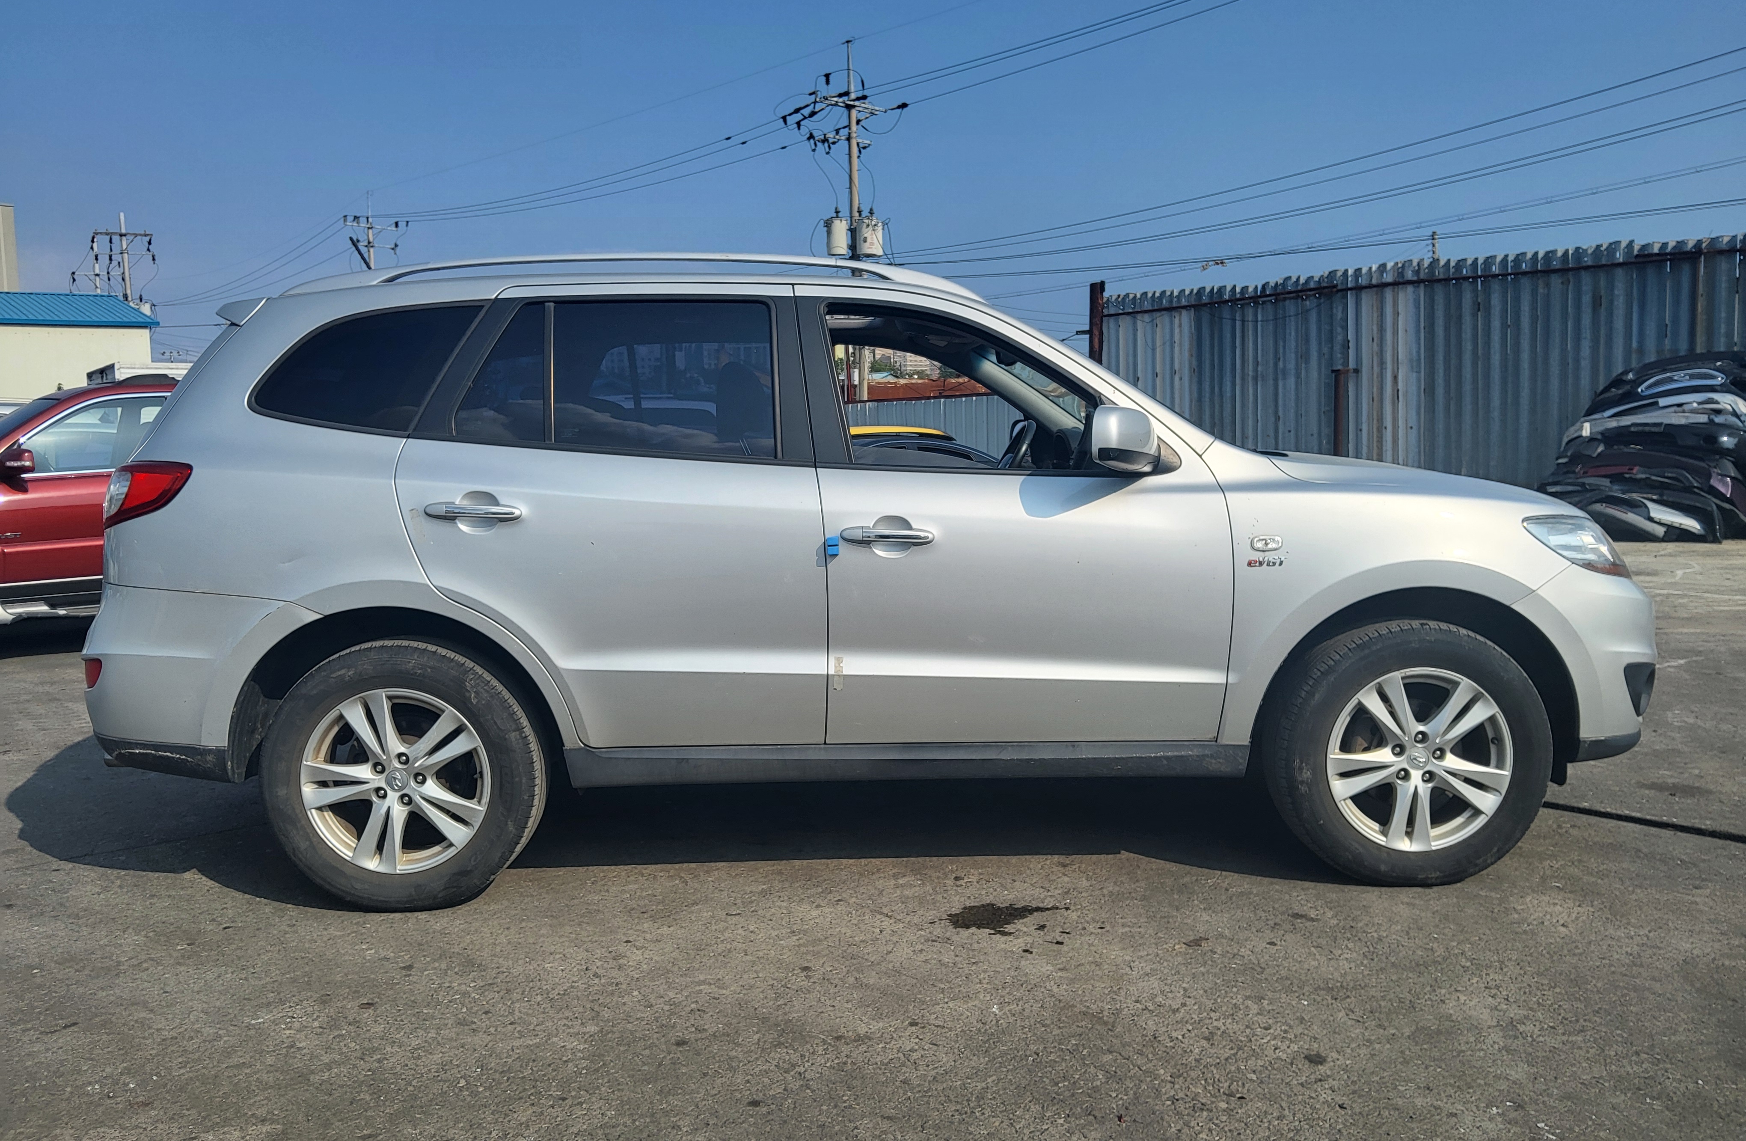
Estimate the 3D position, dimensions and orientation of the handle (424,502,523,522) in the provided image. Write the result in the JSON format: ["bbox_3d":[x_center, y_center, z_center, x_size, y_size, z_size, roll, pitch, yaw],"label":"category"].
[{"bbox_3d":[-1.024,-0.150,3.365,0.253,0.054,0.050,-1,5,-1],"label":"handle"}]

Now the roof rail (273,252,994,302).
[{"bbox_3d":[-0.658,-0.805,3.653,1.970,0.150,0.090,-1,5,-1],"label":"roof rail"}]

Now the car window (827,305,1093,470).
[{"bbox_3d":[0.241,-0.490,3.503,0.706,0.502,0.050,-1,-14,-5],"label":"car window"}]

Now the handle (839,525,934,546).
[{"bbox_3d":[0.038,-0.089,3.384,0.244,0.054,0.050,-1,5,-1],"label":"handle"}]

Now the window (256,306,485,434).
[{"bbox_3d":[-1.343,-0.541,3.488,0.567,0.381,0.050,-1,-14,4],"label":"window"}]

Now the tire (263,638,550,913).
[{"bbox_3d":[-1.256,0.541,3.542,0.735,0.720,0.240,-1,5,-1],"label":"tire"}]

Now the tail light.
[{"bbox_3d":[-1.916,-0.191,3.540,0.330,0.205,0.270,-1,5,-1],"label":"tail light"}]

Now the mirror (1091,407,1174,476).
[{"bbox_3d":[0.655,-0.323,3.318,0.240,0.175,0.230,-1,5,-1],"label":"mirror"}]

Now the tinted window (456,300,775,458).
[{"bbox_3d":[-0.677,-0.516,3.480,0.832,0.466,0.050,-1,-15,-1],"label":"tinted window"}]

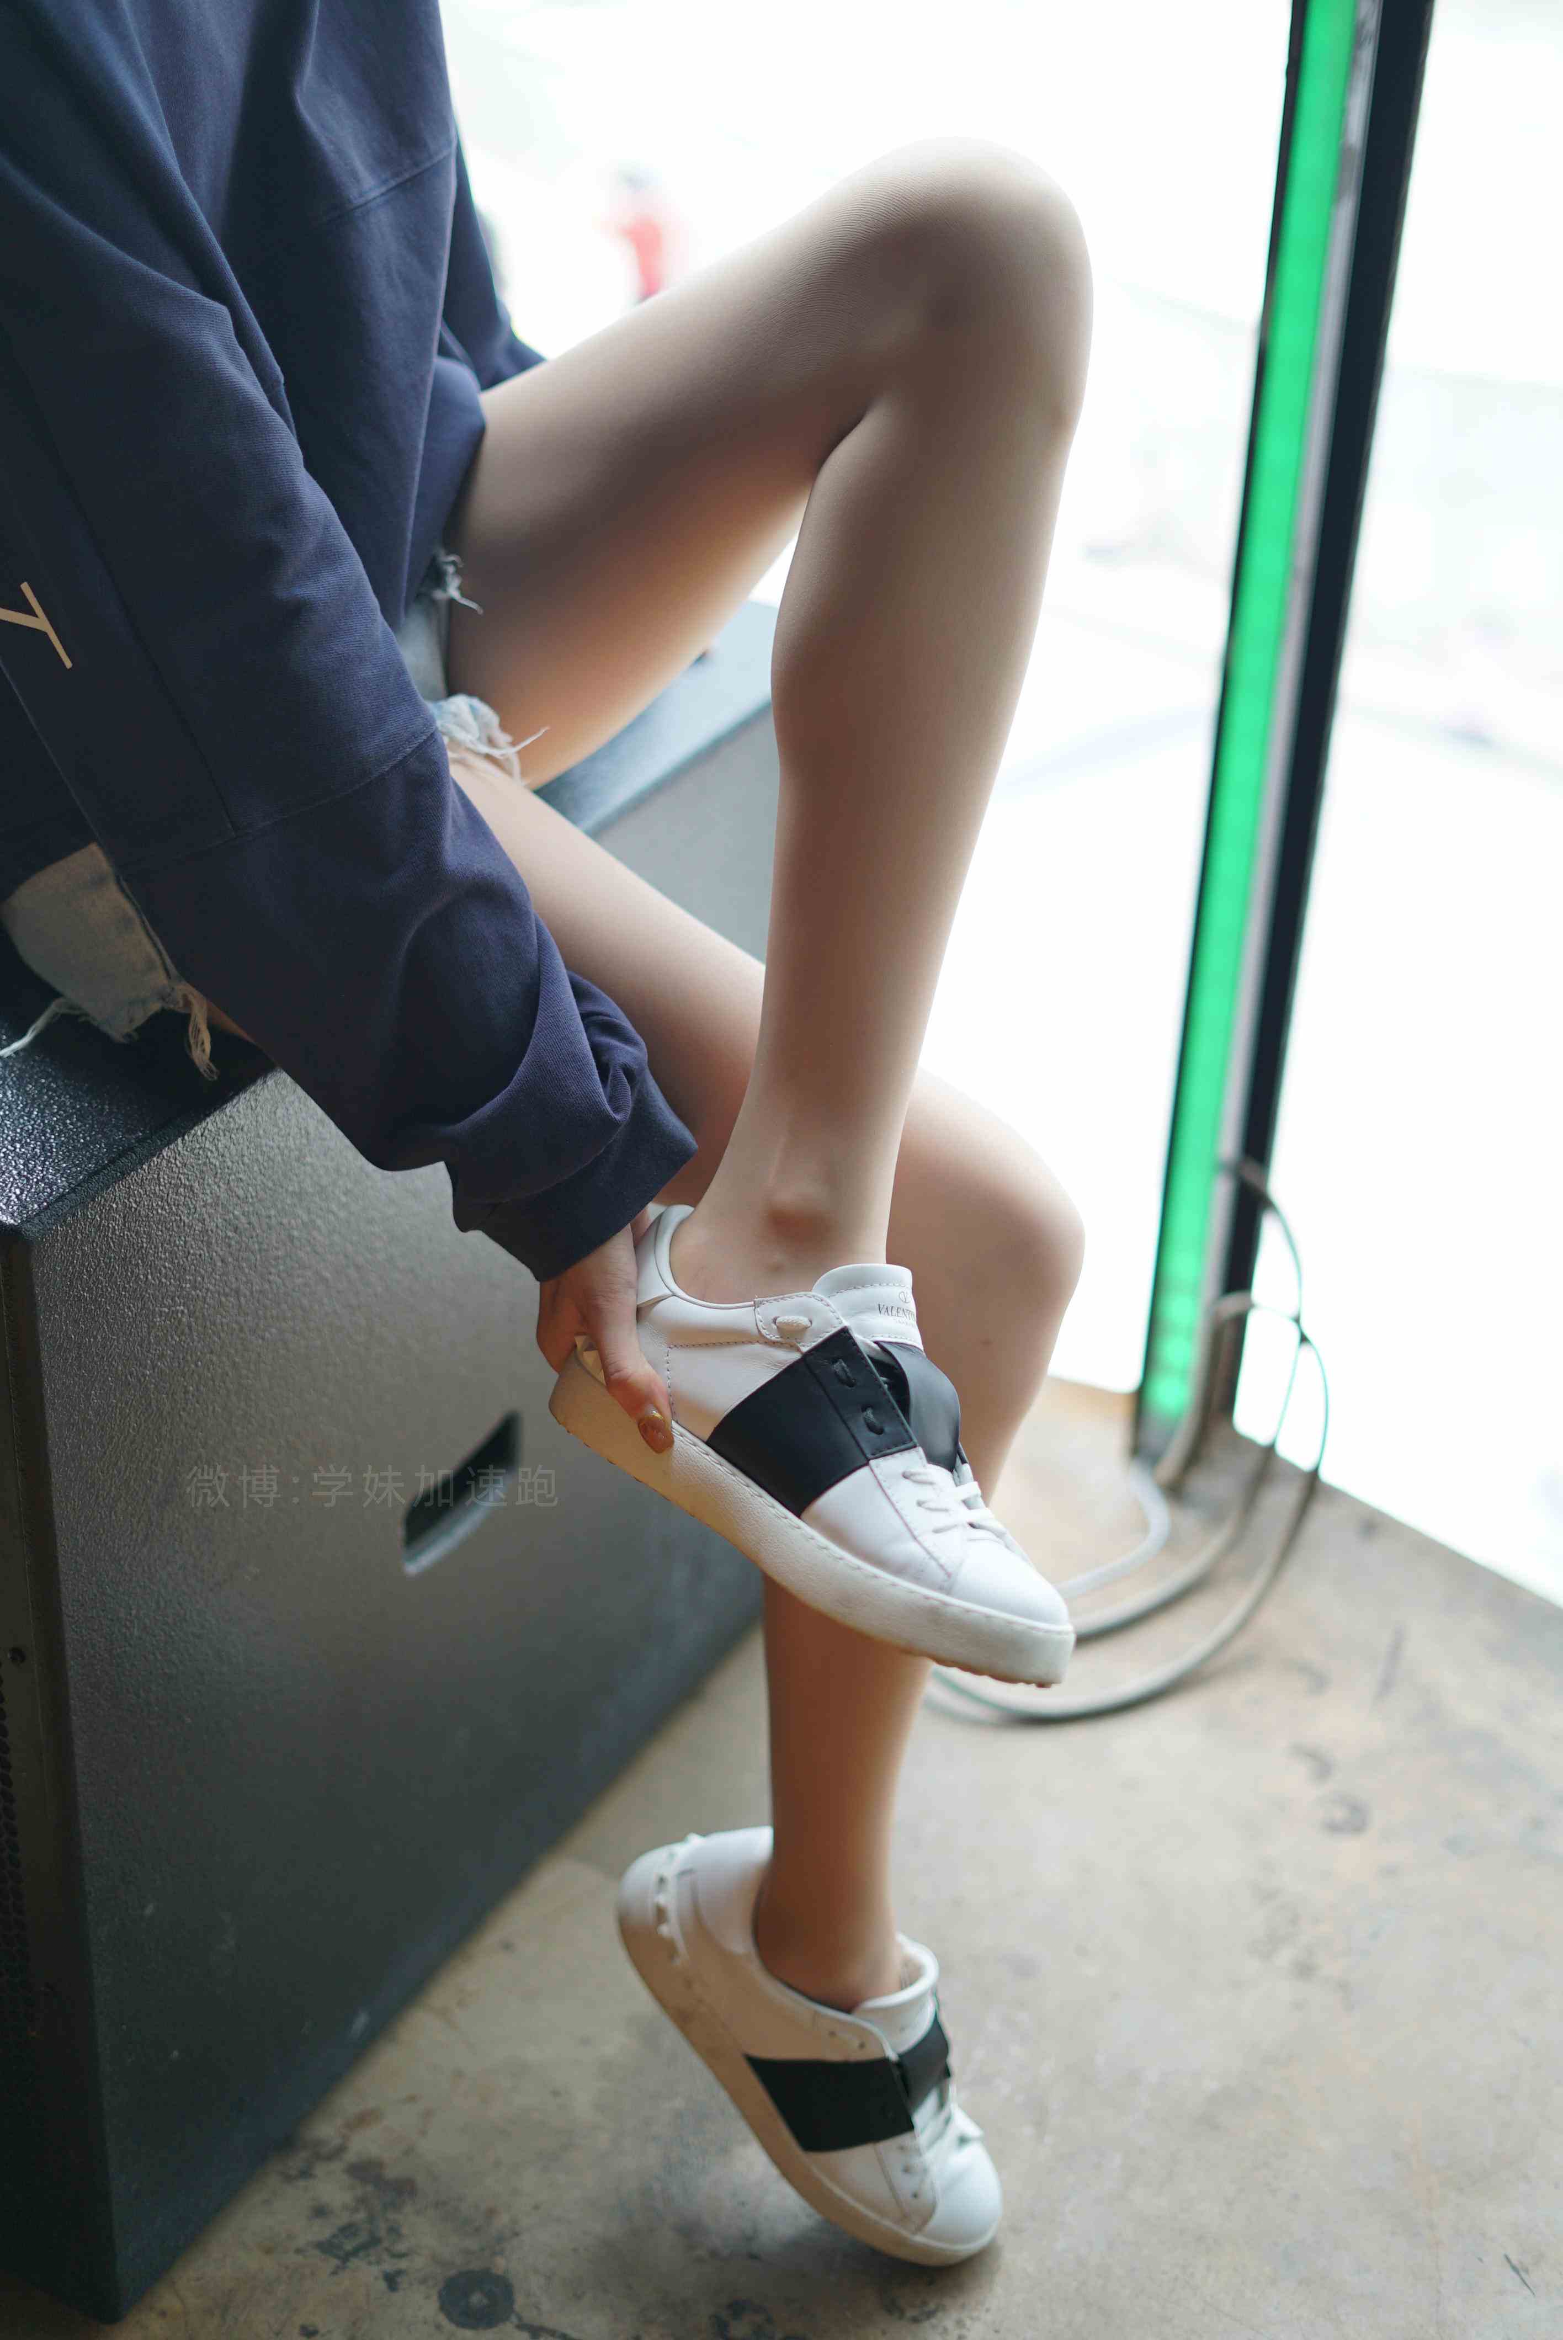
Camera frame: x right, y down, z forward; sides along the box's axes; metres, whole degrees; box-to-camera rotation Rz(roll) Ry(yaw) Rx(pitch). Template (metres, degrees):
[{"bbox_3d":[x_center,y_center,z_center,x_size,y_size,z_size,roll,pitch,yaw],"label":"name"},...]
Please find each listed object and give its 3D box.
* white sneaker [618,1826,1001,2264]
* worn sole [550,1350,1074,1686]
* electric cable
[{"bbox_3d":[0.034,0.428,1.600,0.265,0.120,0.100,44,37,-11],"label":"white sneaker"},{"bbox_3d":[0.013,0.141,1.310,0.265,0.038,0.098,26,2,30],"label":"worn sole"},{"bbox_3d":[0.220,0.162,2.099,0.305,0.235,0.345,3,29,0],"label":"electric cable"}]

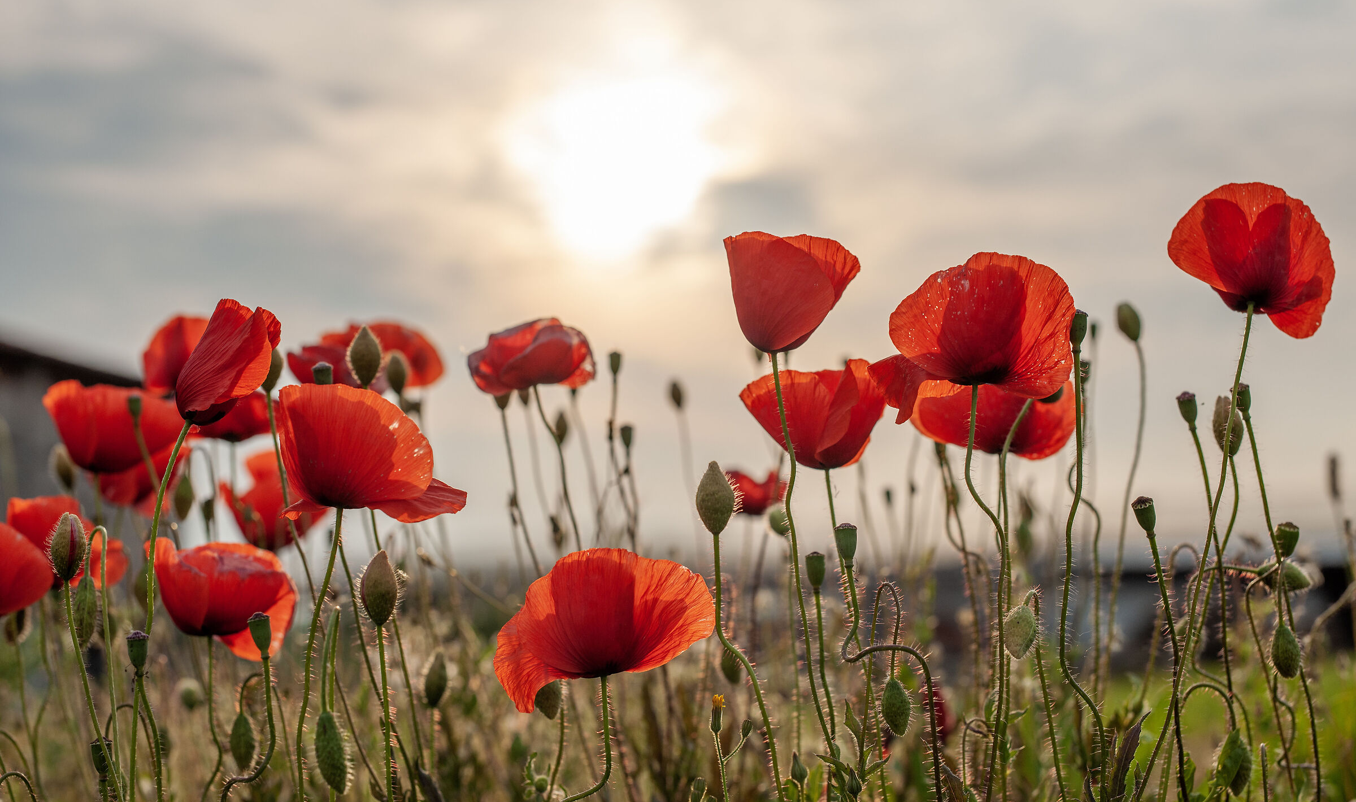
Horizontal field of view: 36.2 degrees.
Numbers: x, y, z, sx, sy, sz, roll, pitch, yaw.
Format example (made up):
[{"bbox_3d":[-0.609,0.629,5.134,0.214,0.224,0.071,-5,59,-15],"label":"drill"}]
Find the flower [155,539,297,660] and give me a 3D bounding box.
[{"bbox_3d":[-0.188,0.082,0.860,0.059,0.049,0.053,1,-5,-12],"label":"flower"}]

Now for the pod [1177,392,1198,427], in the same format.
[{"bbox_3d":[0.182,0.003,0.740,0.007,0.013,0.007,-11,-3,0],"label":"pod"}]

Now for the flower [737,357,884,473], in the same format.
[{"bbox_3d":[0.054,0.005,0.830,0.058,0.043,0.055,-5,-3,0],"label":"flower"}]

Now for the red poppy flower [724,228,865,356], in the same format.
[{"bbox_3d":[0.043,-0.041,0.780,0.049,0.045,0.047,9,-3,0],"label":"red poppy flower"}]

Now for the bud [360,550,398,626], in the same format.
[{"bbox_3d":[-0.102,0.064,0.710,0.013,0.026,0.012,3,-5,0],"label":"bud"}]

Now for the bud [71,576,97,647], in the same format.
[{"bbox_3d":[-0.235,0.083,0.820,0.010,0.028,0.010,3,-5,-16],"label":"bud"}]

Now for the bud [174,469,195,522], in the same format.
[{"bbox_3d":[-0.238,0.046,1.000,0.010,0.023,0.010,1,-5,-13],"label":"bud"}]

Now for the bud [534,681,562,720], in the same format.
[{"bbox_3d":[-0.044,0.101,0.702,0.010,0.016,0.010,-6,-6,0],"label":"bud"}]

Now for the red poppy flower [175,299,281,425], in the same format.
[{"bbox_3d":[-0.142,-0.012,0.656,0.025,0.041,0.034,26,-5,0],"label":"red poppy flower"}]

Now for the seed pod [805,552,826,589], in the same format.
[{"bbox_3d":[0.049,0.061,0.740,0.007,0.014,0.007,-1,-5,0],"label":"seed pod"}]

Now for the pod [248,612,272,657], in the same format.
[{"bbox_3d":[-0.143,0.080,0.710,0.008,0.015,0.008,-8,-3,0],"label":"pod"}]

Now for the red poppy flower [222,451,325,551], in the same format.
[{"bbox_3d":[-0.197,0.049,1.010,0.051,0.049,0.049,0,-5,0],"label":"red poppy flower"}]

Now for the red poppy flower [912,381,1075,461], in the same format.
[{"bbox_3d":[0.136,0.006,0.900,0.071,0.042,0.066,0,-5,0],"label":"red poppy flower"}]

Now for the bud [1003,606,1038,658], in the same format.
[{"bbox_3d":[0.122,0.083,0.740,0.012,0.020,0.012,12,-3,0],"label":"bud"}]

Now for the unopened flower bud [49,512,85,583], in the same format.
[{"bbox_3d":[-0.209,0.050,0.710,0.012,0.025,0.012,-3,-3,0],"label":"unopened flower bud"}]

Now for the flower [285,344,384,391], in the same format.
[{"bbox_3d":[-0.178,-0.014,1.080,0.055,0.033,0.052,1,-5,-9],"label":"flower"}]

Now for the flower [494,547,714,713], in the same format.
[{"bbox_3d":[-0.026,0.080,0.720,0.075,0.056,0.068,0,-5,0],"label":"flower"}]

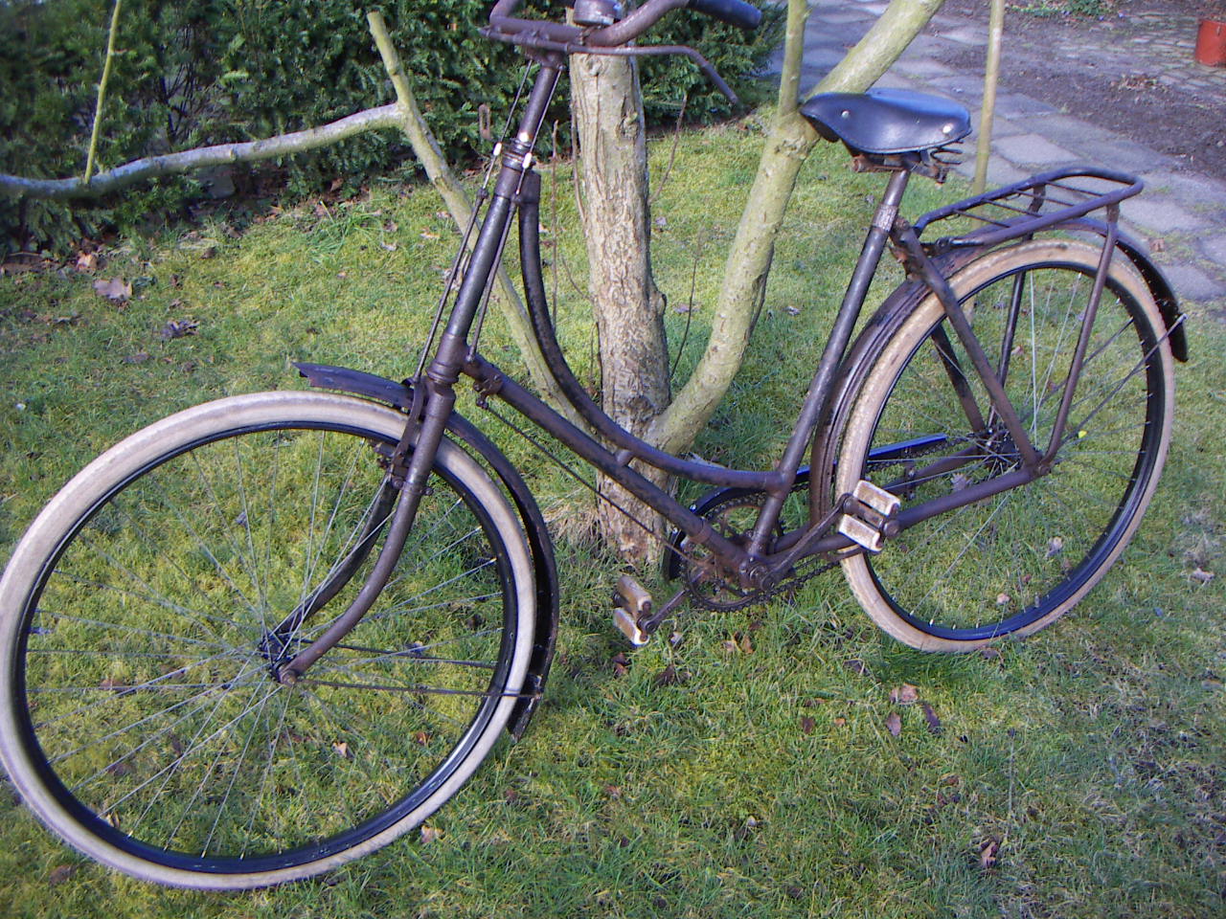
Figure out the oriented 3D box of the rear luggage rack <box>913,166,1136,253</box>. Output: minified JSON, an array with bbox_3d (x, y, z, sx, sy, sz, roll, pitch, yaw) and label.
[{"bbox_3d":[0.614,-0.380,1.926,0.365,0.052,0.148,-19,26,-18],"label":"rear luggage rack"}]

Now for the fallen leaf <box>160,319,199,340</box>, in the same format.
[{"bbox_3d":[-1.194,-0.357,3.512,0.097,0.040,0.089,-8,29,-12],"label":"fallen leaf"}]

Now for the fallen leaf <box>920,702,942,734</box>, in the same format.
[{"bbox_3d":[0.513,0.413,2.041,0.024,0.018,0.051,-5,29,-6],"label":"fallen leaf"}]

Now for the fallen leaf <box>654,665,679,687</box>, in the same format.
[{"bbox_3d":[0.092,0.367,2.146,0.037,0.020,0.040,4,29,10],"label":"fallen leaf"}]

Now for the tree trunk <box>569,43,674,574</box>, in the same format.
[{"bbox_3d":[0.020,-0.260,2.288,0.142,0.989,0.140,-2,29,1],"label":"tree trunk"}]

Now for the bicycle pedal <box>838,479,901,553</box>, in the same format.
[{"bbox_3d":[0.367,0.081,1.819,0.031,0.077,0.096,18,10,-29],"label":"bicycle pedal"}]

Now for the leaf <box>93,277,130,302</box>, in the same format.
[{"bbox_3d":[-1.492,-0.509,3.798,0.108,0.042,0.125,-9,30,-13],"label":"leaf"}]

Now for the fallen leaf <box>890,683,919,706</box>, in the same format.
[{"bbox_3d":[0.478,0.386,2.092,0.041,0.018,0.032,6,30,14],"label":"fallen leaf"}]

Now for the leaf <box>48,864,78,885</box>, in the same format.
[{"bbox_3d":[-0.773,0.585,1.793,0.034,0.016,0.035,20,35,34],"label":"leaf"}]

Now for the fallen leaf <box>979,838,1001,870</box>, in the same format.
[{"bbox_3d":[0.528,0.552,1.786,0.022,0.022,0.038,9,30,18],"label":"fallen leaf"}]

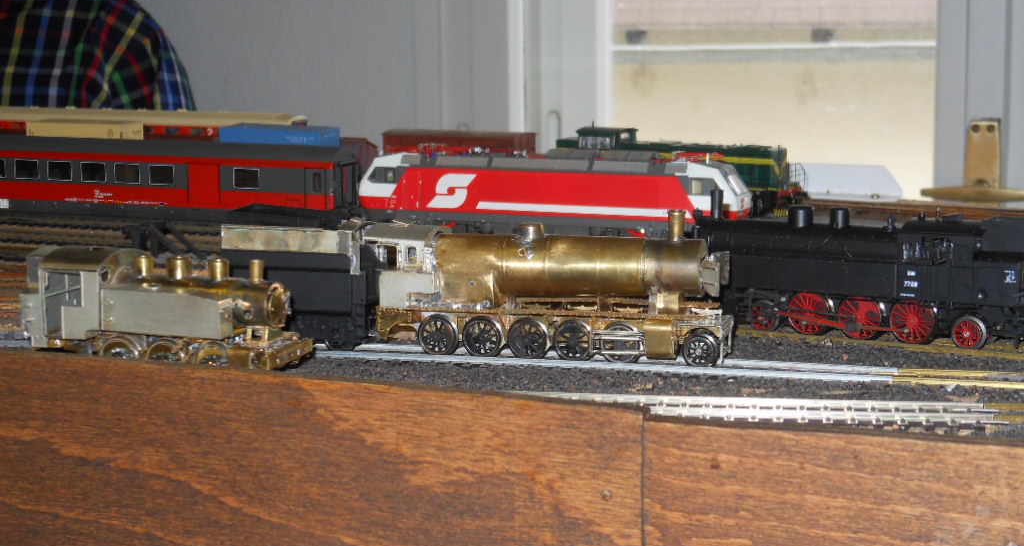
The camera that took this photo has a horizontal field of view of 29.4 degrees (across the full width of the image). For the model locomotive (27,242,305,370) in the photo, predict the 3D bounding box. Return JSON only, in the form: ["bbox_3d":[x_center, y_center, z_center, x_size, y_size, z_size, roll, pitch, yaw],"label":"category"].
[{"bbox_3d":[-0.126,0.016,0.714,0.105,0.048,0.034,3,9,24],"label":"model locomotive"}]

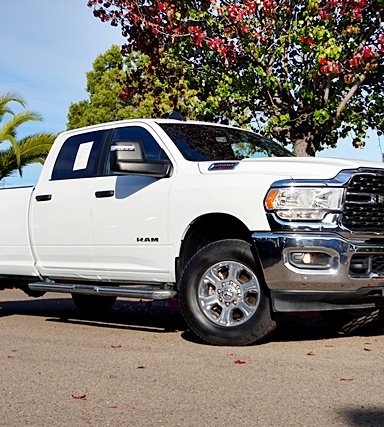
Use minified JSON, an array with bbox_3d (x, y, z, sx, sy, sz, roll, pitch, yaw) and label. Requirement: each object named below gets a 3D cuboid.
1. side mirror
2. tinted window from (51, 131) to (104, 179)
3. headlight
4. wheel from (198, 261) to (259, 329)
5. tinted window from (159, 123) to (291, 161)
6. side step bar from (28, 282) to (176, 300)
[{"bbox_3d":[-0.432,-0.419,6.712,0.420,0.310,0.280,1,-4,-41],"label":"side mirror"},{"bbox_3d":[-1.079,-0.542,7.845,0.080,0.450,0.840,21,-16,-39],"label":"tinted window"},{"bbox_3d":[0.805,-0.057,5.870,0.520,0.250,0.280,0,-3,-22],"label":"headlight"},{"bbox_3d":[0.304,0.610,6.263,0.495,0.495,0.180,-2,-3,19],"label":"wheel"},{"bbox_3d":[0.420,-0.617,7.475,1.500,0.160,0.740,1,36,-41],"label":"tinted window"},{"bbox_3d":[-0.885,0.693,7.429,0.140,0.100,2.280,1,-4,-41],"label":"side step bar"}]

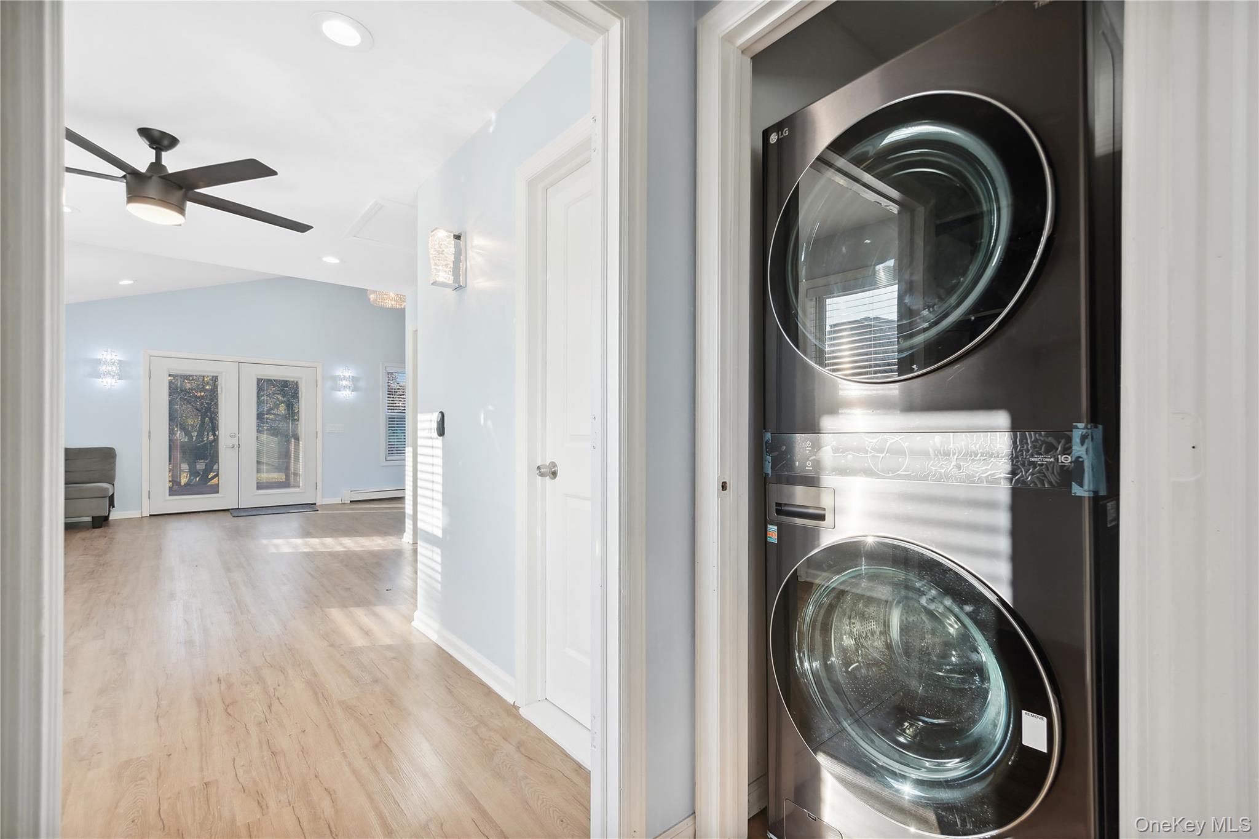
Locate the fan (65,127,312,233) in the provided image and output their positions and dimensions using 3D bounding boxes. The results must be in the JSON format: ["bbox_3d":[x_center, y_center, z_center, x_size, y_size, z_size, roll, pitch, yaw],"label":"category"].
[{"bbox_3d":[-2.175,-1.120,2.580,1.280,0.370,1.300,0,-1,15],"label":"fan"}]

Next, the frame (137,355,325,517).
[{"bbox_3d":[-5.380,0.217,7.700,1.860,2.030,0.060,1,-1,-39],"label":"frame"}]

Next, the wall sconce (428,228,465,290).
[{"bbox_3d":[-0.848,-0.742,2.603,0.135,0.240,0.120,1,-1,-40],"label":"wall sconce"}]

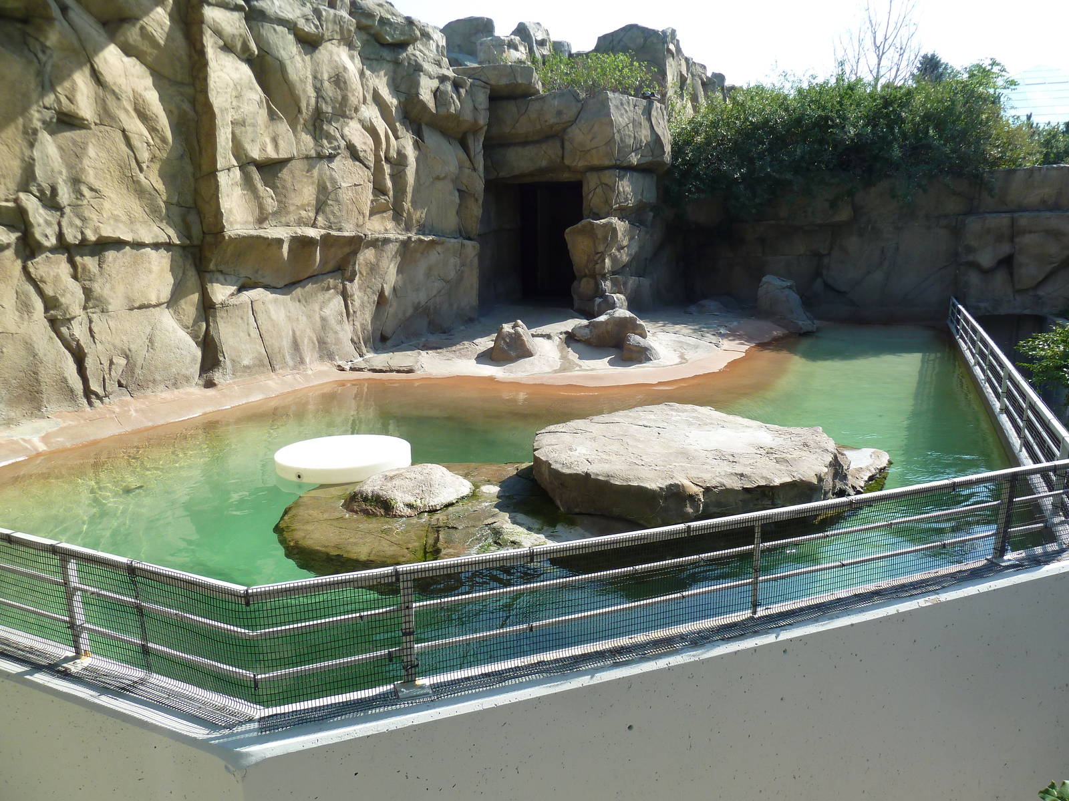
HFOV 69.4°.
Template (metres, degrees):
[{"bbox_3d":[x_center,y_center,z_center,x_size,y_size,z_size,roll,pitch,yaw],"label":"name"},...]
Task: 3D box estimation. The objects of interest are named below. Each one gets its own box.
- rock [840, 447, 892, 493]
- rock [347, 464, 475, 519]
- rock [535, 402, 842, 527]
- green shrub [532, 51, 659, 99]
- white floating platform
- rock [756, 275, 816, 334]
[{"bbox_3d":[2.446,0.523,5.719,0.450,0.190,0.550,-5,12,-19],"label":"rock"},{"bbox_3d":[-0.845,0.589,5.324,0.900,0.240,0.580,-5,12,-17],"label":"rock"},{"bbox_3d":[1.063,0.402,5.491,2.100,0.360,1.950,-1,12,0],"label":"rock"},{"bbox_3d":[1.201,-6.227,14.550,2.450,0.800,1.200,-1,12,0],"label":"green shrub"},{"bbox_3d":[-1.565,0.473,6.337,1.070,0.135,1.070,-1,12,0],"label":"white floating platform"},{"bbox_3d":[4.918,-1.925,15.120,1.080,1.100,0.950,-1,12,0],"label":"rock"}]

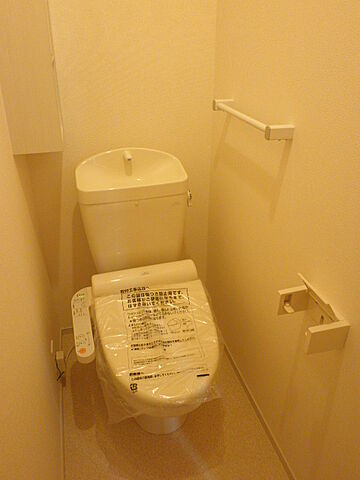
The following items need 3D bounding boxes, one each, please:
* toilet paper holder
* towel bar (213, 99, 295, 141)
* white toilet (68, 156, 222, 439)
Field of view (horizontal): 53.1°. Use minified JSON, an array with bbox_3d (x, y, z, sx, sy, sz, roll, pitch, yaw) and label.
[{"bbox_3d":[0.322,0.178,0.889,0.102,0.116,0.156,-8,31,-14],"label":"toilet paper holder"},{"bbox_3d":[0.208,-0.373,1.097,0.078,0.035,0.416,-8,31,-14],"label":"towel bar"},{"bbox_3d":[-0.141,0.239,1.300,0.483,0.930,0.815,-8,31,-14],"label":"white toilet"}]

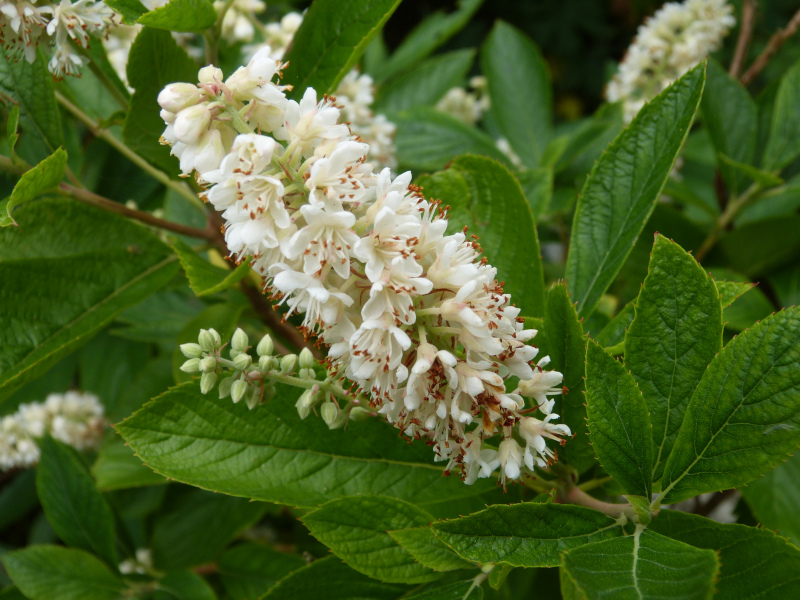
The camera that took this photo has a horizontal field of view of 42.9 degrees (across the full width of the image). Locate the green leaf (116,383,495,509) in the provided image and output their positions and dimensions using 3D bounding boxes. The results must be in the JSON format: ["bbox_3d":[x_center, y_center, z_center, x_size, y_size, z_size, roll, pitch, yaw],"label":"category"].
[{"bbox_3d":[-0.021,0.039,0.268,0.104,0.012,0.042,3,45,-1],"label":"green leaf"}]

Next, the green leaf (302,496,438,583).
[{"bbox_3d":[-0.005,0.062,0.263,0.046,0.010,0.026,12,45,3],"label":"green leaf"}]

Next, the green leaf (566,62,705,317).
[{"bbox_3d":[0.069,-0.032,0.300,0.025,0.084,0.014,24,-6,22],"label":"green leaf"}]

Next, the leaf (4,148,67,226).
[{"bbox_3d":[-0.111,-0.035,0.310,0.026,0.009,0.013,-37,49,-4],"label":"leaf"}]

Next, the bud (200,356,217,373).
[{"bbox_3d":[-0.047,0.016,0.249,0.004,0.004,0.005,0,15,21],"label":"bud"}]

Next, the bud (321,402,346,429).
[{"bbox_3d":[-0.017,0.029,0.255,0.004,0.006,0.004,-7,-17,0],"label":"bud"}]

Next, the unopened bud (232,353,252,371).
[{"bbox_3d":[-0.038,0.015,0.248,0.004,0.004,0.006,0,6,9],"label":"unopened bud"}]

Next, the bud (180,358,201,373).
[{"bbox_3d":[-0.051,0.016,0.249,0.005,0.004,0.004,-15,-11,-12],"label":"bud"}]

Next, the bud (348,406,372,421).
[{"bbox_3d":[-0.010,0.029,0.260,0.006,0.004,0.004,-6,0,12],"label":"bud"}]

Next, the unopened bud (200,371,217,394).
[{"bbox_3d":[-0.047,0.020,0.251,0.004,0.006,0.004,15,-9,0],"label":"unopened bud"}]

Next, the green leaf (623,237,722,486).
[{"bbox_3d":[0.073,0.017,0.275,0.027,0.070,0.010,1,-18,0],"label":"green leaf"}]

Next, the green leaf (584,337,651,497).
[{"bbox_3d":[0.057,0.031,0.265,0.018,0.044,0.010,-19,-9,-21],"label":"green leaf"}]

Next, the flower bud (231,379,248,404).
[{"bbox_3d":[-0.040,0.023,0.253,0.004,0.006,0.004,13,-12,0],"label":"flower bud"}]

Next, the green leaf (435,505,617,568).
[{"bbox_3d":[0.032,0.060,0.260,0.049,0.008,0.019,-2,52,-2],"label":"green leaf"}]

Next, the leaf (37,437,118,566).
[{"bbox_3d":[-0.119,0.076,0.380,0.025,0.055,0.010,-25,-9,-13],"label":"leaf"}]

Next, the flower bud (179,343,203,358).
[{"bbox_3d":[-0.052,0.013,0.252,0.006,0.004,0.004,7,0,-12],"label":"flower bud"}]

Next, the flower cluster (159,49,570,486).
[{"bbox_3d":[-0.008,-0.008,0.255,0.045,0.130,0.045,-39,10,0],"label":"flower cluster"}]

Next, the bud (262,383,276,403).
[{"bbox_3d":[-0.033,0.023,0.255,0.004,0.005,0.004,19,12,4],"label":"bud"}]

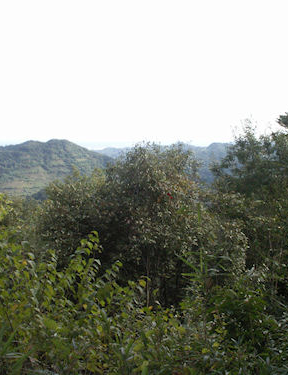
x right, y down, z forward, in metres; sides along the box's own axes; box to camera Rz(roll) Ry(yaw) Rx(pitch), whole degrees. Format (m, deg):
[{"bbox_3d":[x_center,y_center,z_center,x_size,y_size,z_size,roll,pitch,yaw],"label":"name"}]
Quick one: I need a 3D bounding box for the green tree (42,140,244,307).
[{"bbox_3d":[-0.020,0.720,10.300,3.850,3.050,3.200,0,5,0],"label":"green tree"}]

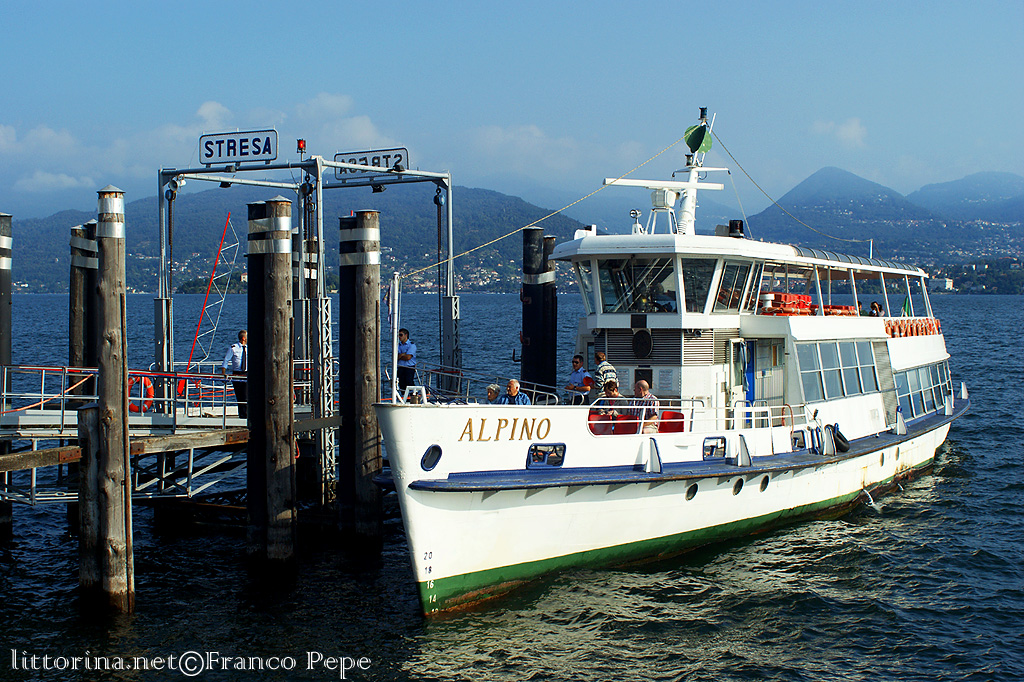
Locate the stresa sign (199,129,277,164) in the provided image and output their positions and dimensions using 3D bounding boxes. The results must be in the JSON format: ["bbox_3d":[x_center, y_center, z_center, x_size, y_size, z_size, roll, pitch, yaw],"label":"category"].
[{"bbox_3d":[-5.081,-3.599,27.500,1.950,0.560,0.090,1,2,32],"label":"stresa sign"}]

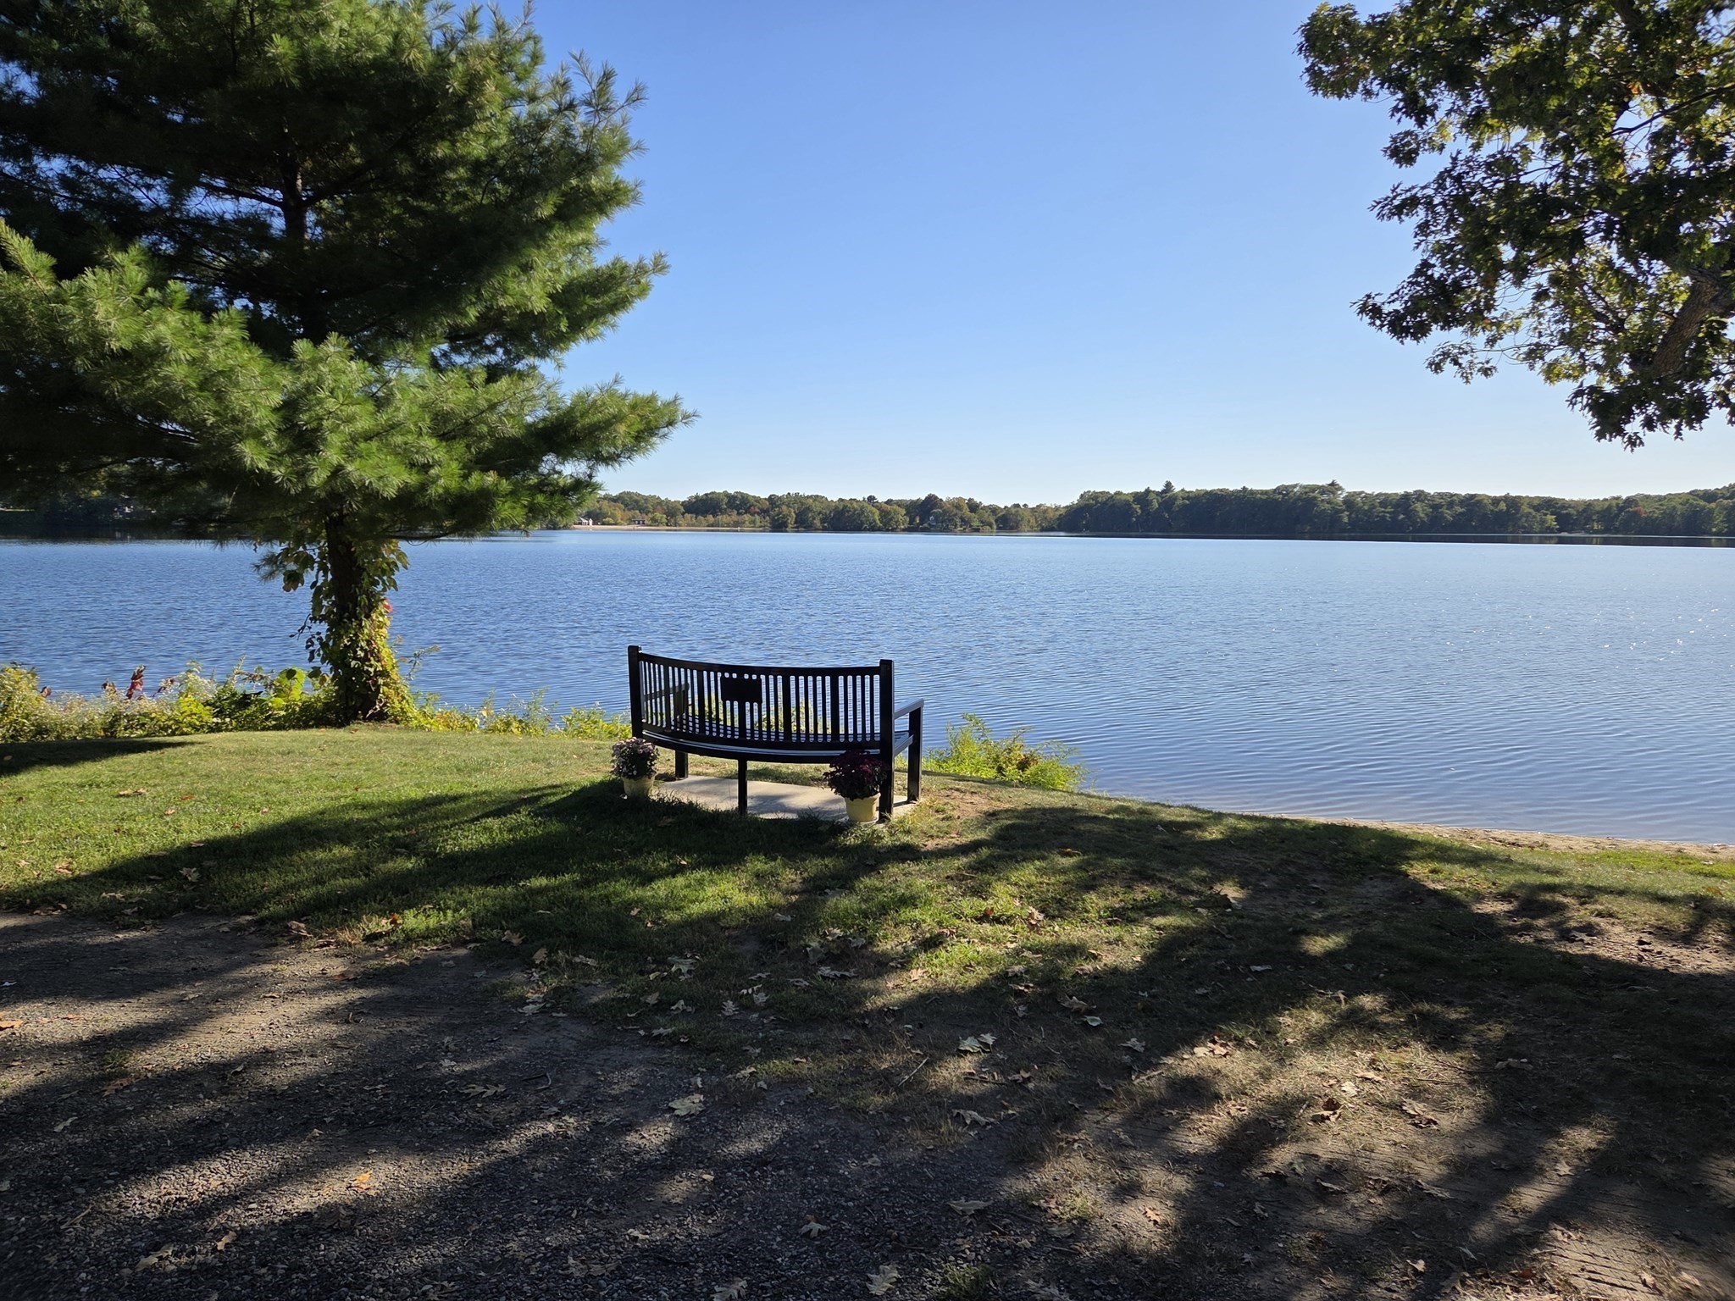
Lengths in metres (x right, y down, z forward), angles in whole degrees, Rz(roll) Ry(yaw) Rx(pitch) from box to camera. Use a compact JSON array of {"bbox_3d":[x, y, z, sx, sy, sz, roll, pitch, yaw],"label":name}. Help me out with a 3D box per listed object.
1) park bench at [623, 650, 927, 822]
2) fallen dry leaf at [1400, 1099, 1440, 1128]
[{"bbox_3d":[-0.605,0.462,7.095,1.770,0.925,0.810,3,7,22],"label":"park bench"},{"bbox_3d":[1.561,1.309,3.257,0.080,0.025,0.120,-2,7,-22],"label":"fallen dry leaf"}]

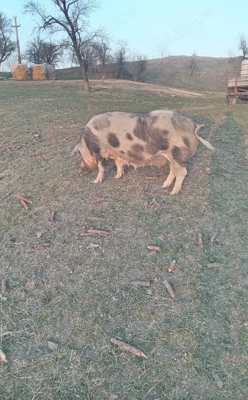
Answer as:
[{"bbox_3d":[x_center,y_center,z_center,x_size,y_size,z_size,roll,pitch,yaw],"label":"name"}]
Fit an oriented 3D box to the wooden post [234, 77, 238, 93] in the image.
[{"bbox_3d":[5.218,-5.325,13.400,0.110,0.680,0.090,11,24,26],"label":"wooden post"}]

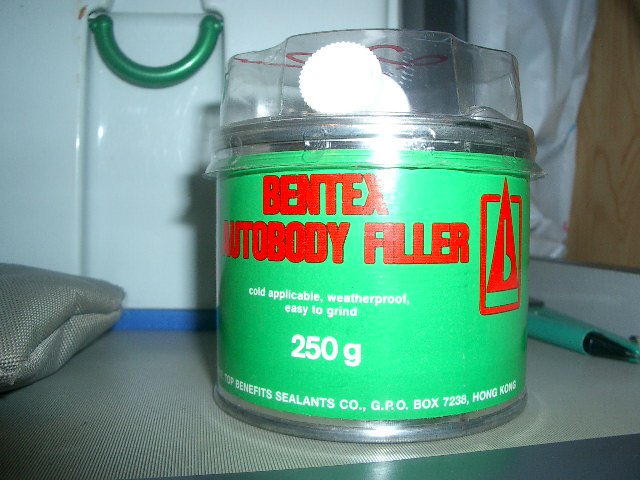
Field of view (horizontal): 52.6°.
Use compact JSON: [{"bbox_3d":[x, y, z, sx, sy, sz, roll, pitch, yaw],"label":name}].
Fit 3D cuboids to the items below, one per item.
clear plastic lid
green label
[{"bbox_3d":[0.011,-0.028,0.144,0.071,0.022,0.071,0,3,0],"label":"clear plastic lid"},{"bbox_3d":[0.011,0.006,0.146,0.068,0.047,0.068,1,3,17],"label":"green label"}]

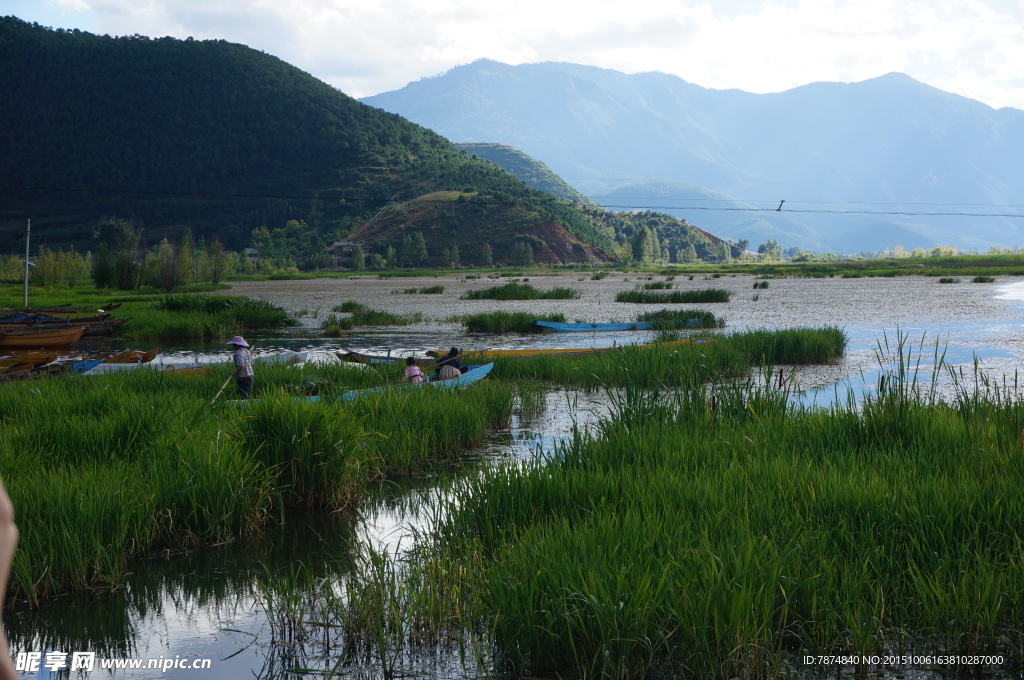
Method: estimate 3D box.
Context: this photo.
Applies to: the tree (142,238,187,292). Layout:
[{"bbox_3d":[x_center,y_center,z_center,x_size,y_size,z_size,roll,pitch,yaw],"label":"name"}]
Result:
[{"bbox_3d":[-27.435,-5.882,157.000,3.500,4.300,3.400,0,2,0],"label":"tree"}]

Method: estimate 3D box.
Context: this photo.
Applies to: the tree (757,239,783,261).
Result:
[{"bbox_3d":[82.872,-28.869,640.000,8.400,7.400,7.800,0,2,0],"label":"tree"}]

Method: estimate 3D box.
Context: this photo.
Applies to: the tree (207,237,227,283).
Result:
[{"bbox_3d":[-28.976,-7.668,195.000,1.950,4.500,1.950,0,2,0],"label":"tree"}]

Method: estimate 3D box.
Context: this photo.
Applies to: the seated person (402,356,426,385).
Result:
[{"bbox_3d":[-2.180,0.729,44.600,0.500,0.700,0.520,1,3,18],"label":"seated person"}]

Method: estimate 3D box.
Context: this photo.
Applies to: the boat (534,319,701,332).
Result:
[{"bbox_3d":[4.445,-0.584,83.000,7.300,0.600,1.100,-1,3,-28],"label":"boat"}]

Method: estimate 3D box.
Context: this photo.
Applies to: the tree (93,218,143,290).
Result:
[{"bbox_3d":[-33.243,-7.282,168.000,4.100,6.000,4.000,0,2,0],"label":"tree"}]

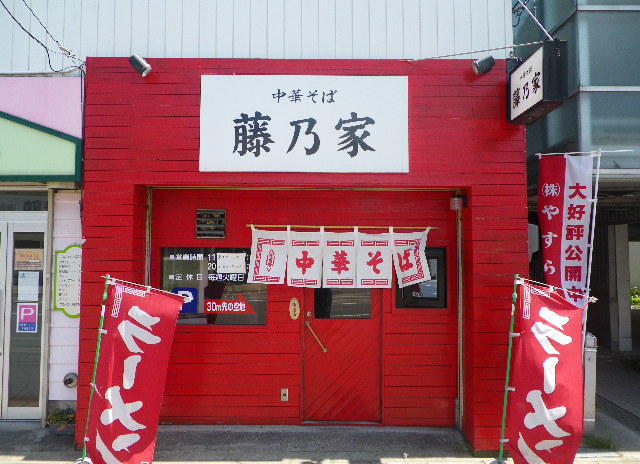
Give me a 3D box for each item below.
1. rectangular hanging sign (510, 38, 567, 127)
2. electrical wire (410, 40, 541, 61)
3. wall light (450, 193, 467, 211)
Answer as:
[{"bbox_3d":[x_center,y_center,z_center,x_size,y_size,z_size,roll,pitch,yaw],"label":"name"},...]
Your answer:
[{"bbox_3d":[1.822,-1.223,4.334,0.176,0.451,0.676,0,-3,0],"label":"rectangular hanging sign"},{"bbox_3d":[1.268,-1.516,4.360,1.166,0.020,0.020,6,1,37],"label":"electrical wire"},{"bbox_3d":[1.296,-0.285,4.843,0.150,0.165,0.115,0,-3,0],"label":"wall light"}]

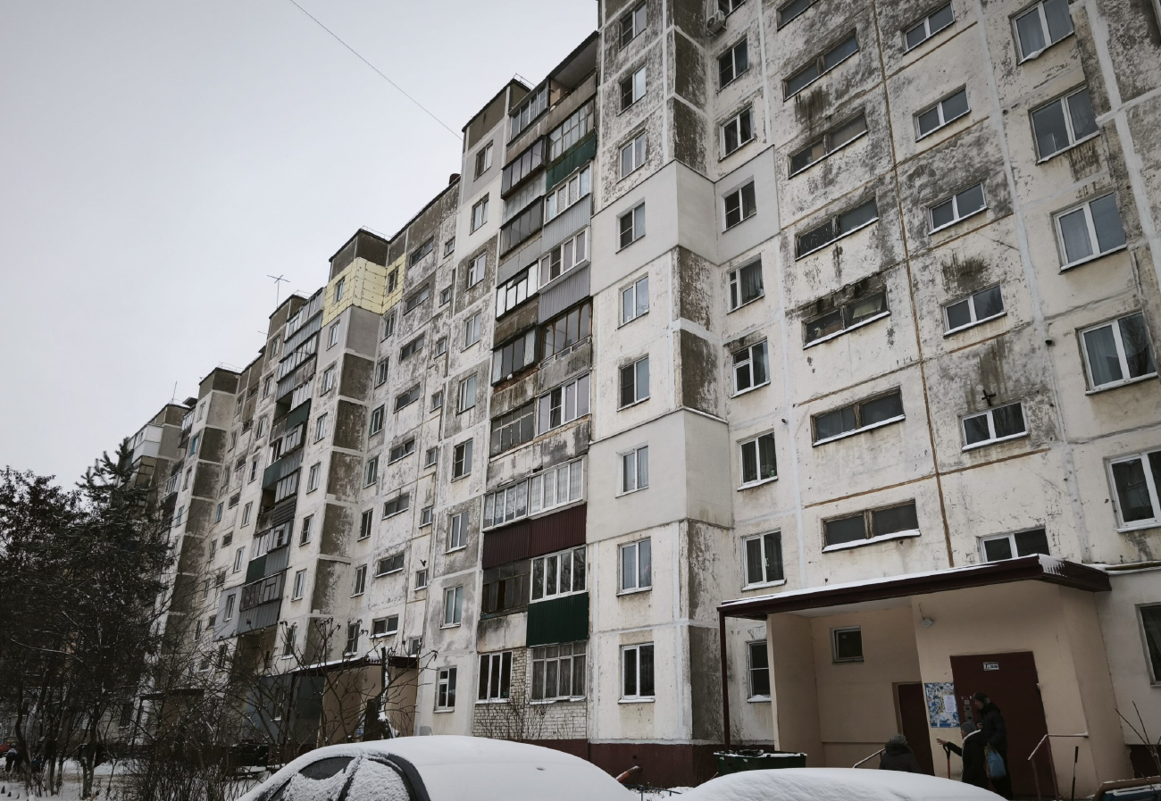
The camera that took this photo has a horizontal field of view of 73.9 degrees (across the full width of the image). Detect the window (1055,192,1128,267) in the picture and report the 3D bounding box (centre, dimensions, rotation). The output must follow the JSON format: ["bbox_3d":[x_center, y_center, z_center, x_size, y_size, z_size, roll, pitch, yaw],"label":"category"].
[{"bbox_3d":[11.134,-3.709,16.835,0.180,1.386,1.333,17,-25,-36],"label":"window"}]

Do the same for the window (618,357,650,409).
[{"bbox_3d":[1.688,-0.524,24.136,0.200,1.483,1.353,17,-26,-37],"label":"window"}]

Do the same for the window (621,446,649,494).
[{"bbox_3d":[1.595,2.042,22.731,0.150,1.340,1.280,17,-26,-35],"label":"window"}]

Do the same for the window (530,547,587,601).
[{"bbox_3d":[-0.691,5.389,23.998,0.150,1.360,2.750,18,-27,-36],"label":"window"}]

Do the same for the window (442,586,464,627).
[{"bbox_3d":[-4.690,7.578,28.393,0.150,1.360,1.270,18,-27,-36],"label":"window"}]

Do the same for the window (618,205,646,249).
[{"bbox_3d":[1.775,-6.047,26.754,0.150,1.360,1.280,17,-25,-38],"label":"window"}]

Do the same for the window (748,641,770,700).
[{"bbox_3d":[5.100,7.300,20.728,0.180,1.555,1.463,17,-25,-36],"label":"window"}]

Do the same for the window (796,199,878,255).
[{"bbox_3d":[7.395,-5.025,22.469,0.150,0.750,2.570,17,-25,-38],"label":"window"}]

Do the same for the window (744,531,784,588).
[{"bbox_3d":[4.844,4.198,20.345,0.150,1.360,1.270,18,-27,-36],"label":"window"}]

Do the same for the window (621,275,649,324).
[{"bbox_3d":[1.717,-3.179,24.528,0.150,1.340,1.280,17,-26,-35],"label":"window"}]

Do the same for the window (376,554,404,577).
[{"bbox_3d":[-9.257,8.079,37.757,0.180,0.779,2.846,17,-25,-36],"label":"window"}]

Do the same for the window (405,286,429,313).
[{"bbox_3d":[-8.957,-5.527,42.267,0.200,0.856,2.523,17,-26,-37],"label":"window"}]

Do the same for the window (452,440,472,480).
[{"bbox_3d":[-4.726,2.409,30.959,0.200,1.483,1.336,17,-26,-37],"label":"window"}]

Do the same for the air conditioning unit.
[{"bbox_3d":[4.756,-13.296,27.054,0.300,0.540,0.720,18,-27,-36],"label":"air conditioning unit"}]

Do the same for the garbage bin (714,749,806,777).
[{"bbox_3d":[3.000,6.413,12.701,1.100,1.100,1.000,18,-27,-36],"label":"garbage bin"}]

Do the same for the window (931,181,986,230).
[{"bbox_3d":[9.192,-4.733,18.815,0.150,0.740,1.360,17,-26,-35],"label":"window"}]

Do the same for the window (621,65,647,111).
[{"bbox_3d":[1.886,-11.104,27.413,0.150,1.360,1.270,18,-27,-36],"label":"window"}]

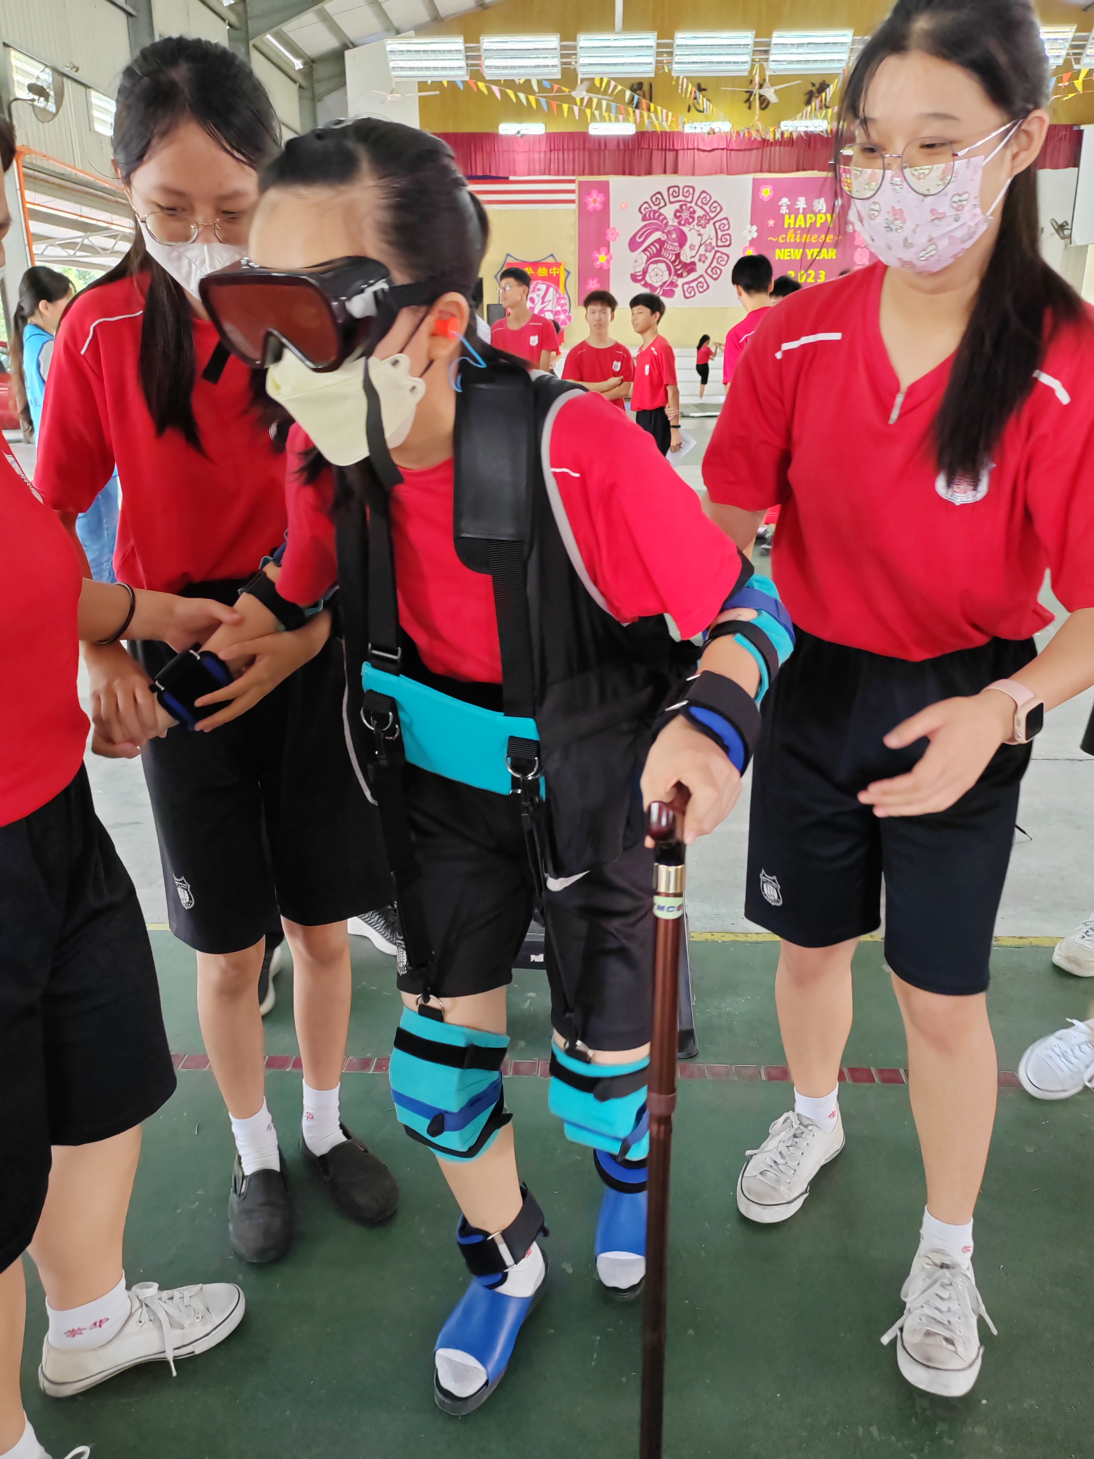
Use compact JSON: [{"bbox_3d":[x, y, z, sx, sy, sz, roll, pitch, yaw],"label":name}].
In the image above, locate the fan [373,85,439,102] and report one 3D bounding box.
[{"bbox_3d":[-2.424,-10.089,18.100,1.460,0.300,1.460,1,18,2],"label":"fan"}]

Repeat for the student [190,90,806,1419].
[{"bbox_3d":[-0.016,0.136,1.293,0.520,1.470,0.580,9,21,27],"label":"student"}]

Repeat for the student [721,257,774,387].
[{"bbox_3d":[1.024,-1.339,5.404,0.480,1.680,0.300,-9,20,-23],"label":"student"}]

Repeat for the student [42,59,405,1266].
[{"bbox_3d":[-0.372,0.045,1.431,0.460,1.560,0.480,-6,19,-17],"label":"student"}]

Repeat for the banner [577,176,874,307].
[{"bbox_3d":[5.442,-14.790,34.500,9.019,3.570,0.050,1,18,2],"label":"banner"}]

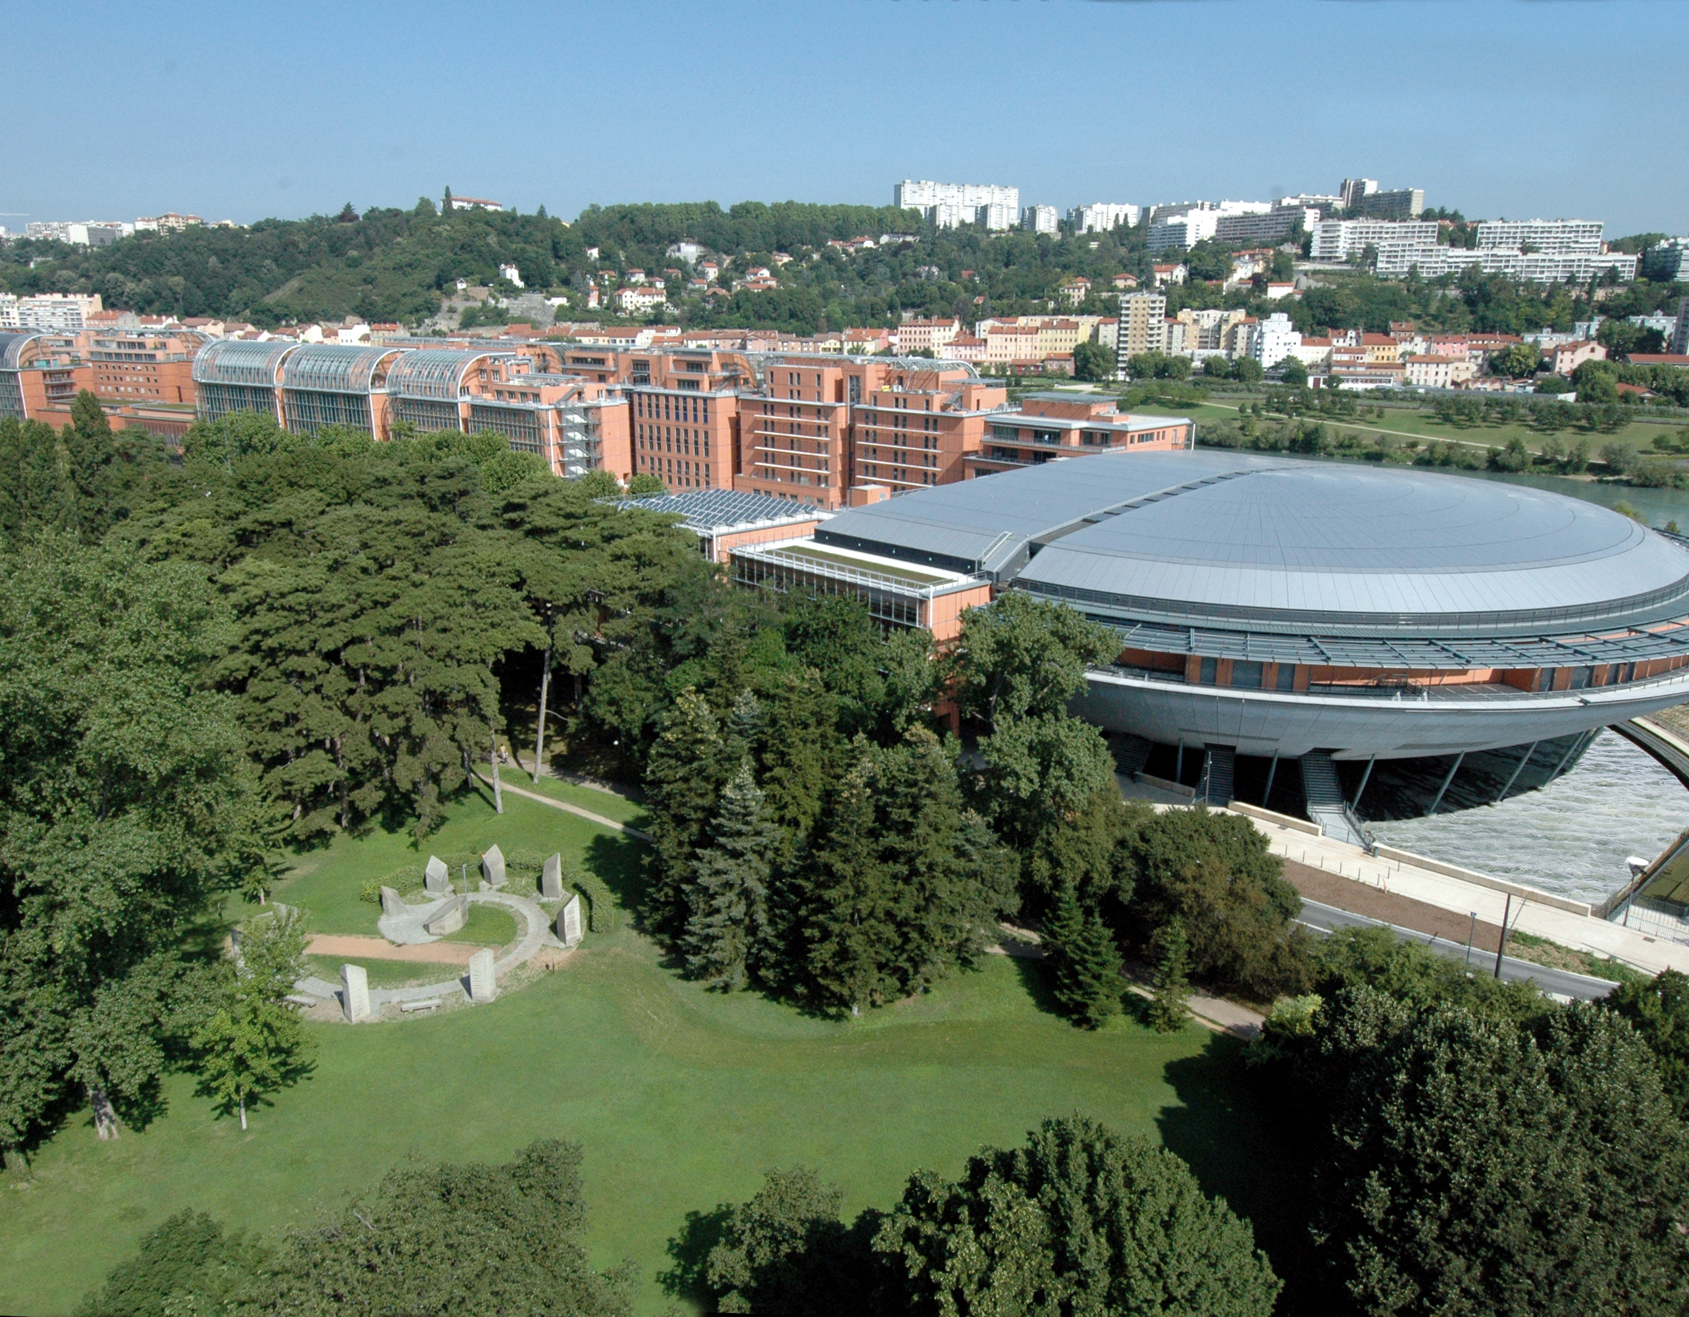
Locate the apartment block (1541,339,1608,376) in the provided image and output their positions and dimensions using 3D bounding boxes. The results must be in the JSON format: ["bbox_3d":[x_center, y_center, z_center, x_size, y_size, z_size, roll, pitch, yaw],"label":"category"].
[{"bbox_3d":[284.672,-116.408,445.667,12.100,12.800,11.700,1,17,5],"label":"apartment block"}]

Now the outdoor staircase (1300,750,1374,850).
[{"bbox_3d":[42.385,11.895,99.279,3.100,3.300,13.300,3,17,10],"label":"outdoor staircase"}]

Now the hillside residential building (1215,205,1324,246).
[{"bbox_3d":[297.348,-302.613,813.432,14.000,21.000,77.000,-10,20,-28],"label":"hillside residential building"}]

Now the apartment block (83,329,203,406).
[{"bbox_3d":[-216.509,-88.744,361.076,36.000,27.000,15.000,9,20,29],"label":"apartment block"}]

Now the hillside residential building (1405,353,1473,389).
[{"bbox_3d":[246.430,-118.920,478.000,23.500,13.600,11.500,2,16,8],"label":"hillside residential building"}]

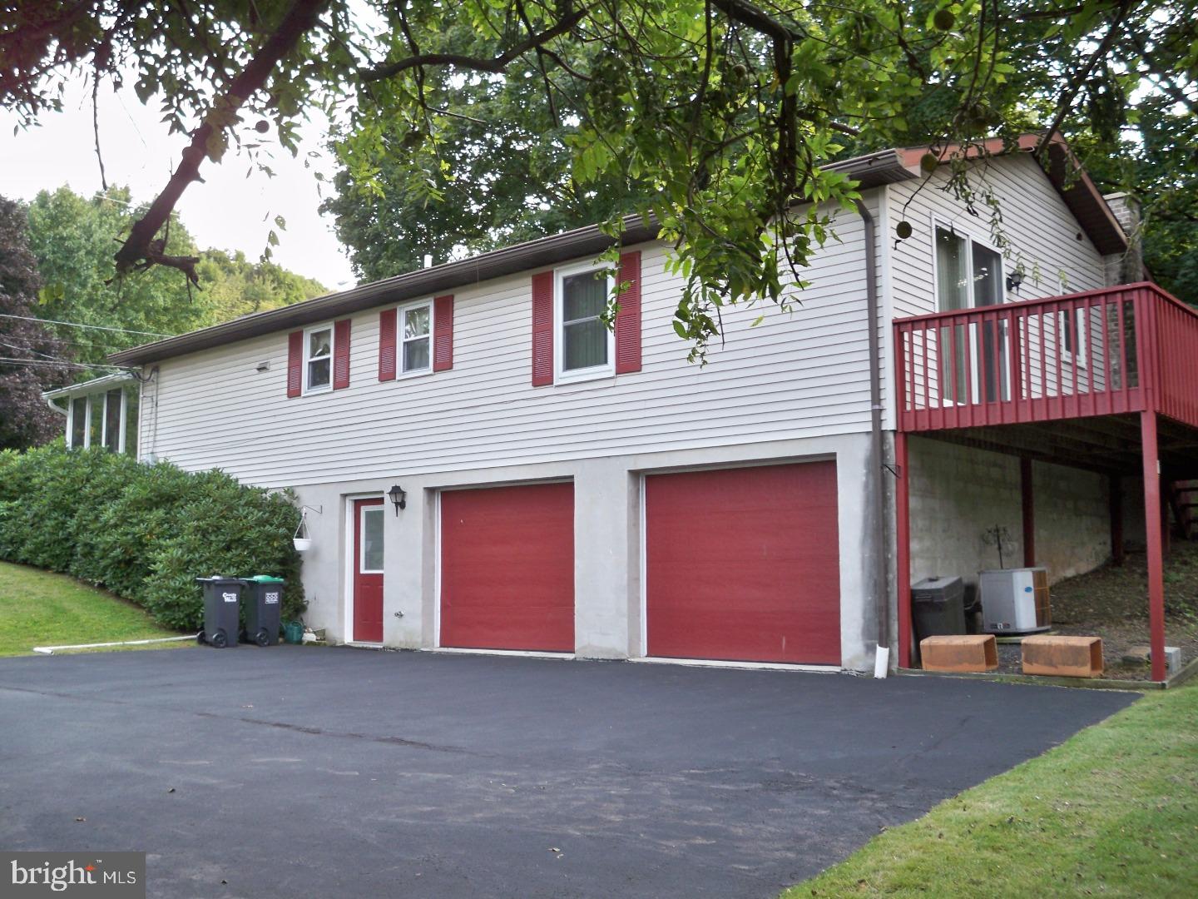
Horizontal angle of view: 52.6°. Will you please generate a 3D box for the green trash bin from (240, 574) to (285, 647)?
[{"bbox_3d":[-4.859,2.315,17.365,0.500,0.970,0.550,-6,-8,40],"label":"green trash bin"}]

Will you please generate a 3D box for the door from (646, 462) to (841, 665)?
[{"bbox_3d":[1.549,1.245,13.205,2.680,2.120,0.080,-6,-8,40],"label":"door"}]

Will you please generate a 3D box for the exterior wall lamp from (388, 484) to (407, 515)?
[{"bbox_3d":[-2.737,0.699,16.438,0.230,0.440,0.250,-6,-8,40],"label":"exterior wall lamp"}]

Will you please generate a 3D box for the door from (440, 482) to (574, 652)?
[{"bbox_3d":[-1.141,1.518,15.501,2.680,2.110,0.080,-6,-8,40],"label":"door"}]

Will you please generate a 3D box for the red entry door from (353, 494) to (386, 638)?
[{"bbox_3d":[-3.209,1.711,17.174,0.860,2.030,0.060,-6,-8,40],"label":"red entry door"}]

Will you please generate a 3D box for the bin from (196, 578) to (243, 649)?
[{"bbox_3d":[-5.353,2.285,17.052,0.500,0.970,0.550,-6,-8,40],"label":"bin"}]

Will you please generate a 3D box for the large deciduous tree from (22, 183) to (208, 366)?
[{"bbox_3d":[-16.555,-2.815,41.325,7.500,12.648,7.500,-6,-8,40],"label":"large deciduous tree"}]

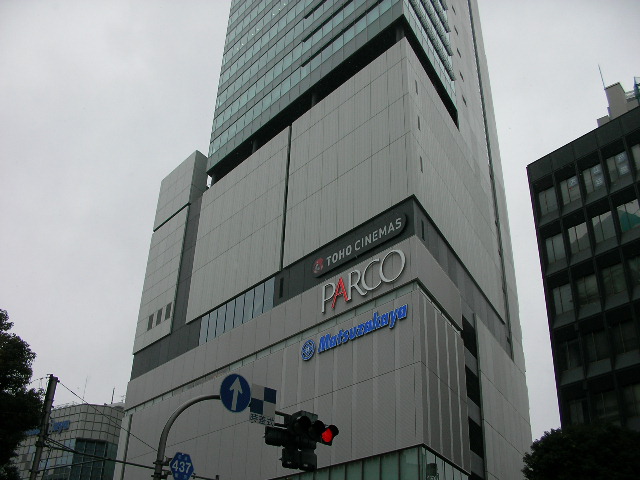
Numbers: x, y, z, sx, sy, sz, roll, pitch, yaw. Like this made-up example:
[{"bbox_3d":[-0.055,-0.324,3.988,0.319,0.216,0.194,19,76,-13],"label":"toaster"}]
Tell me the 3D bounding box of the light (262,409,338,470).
[{"bbox_3d":[-0.387,4.237,14.700,1.300,0.920,1.050,27,-38,-36],"label":"light"}]

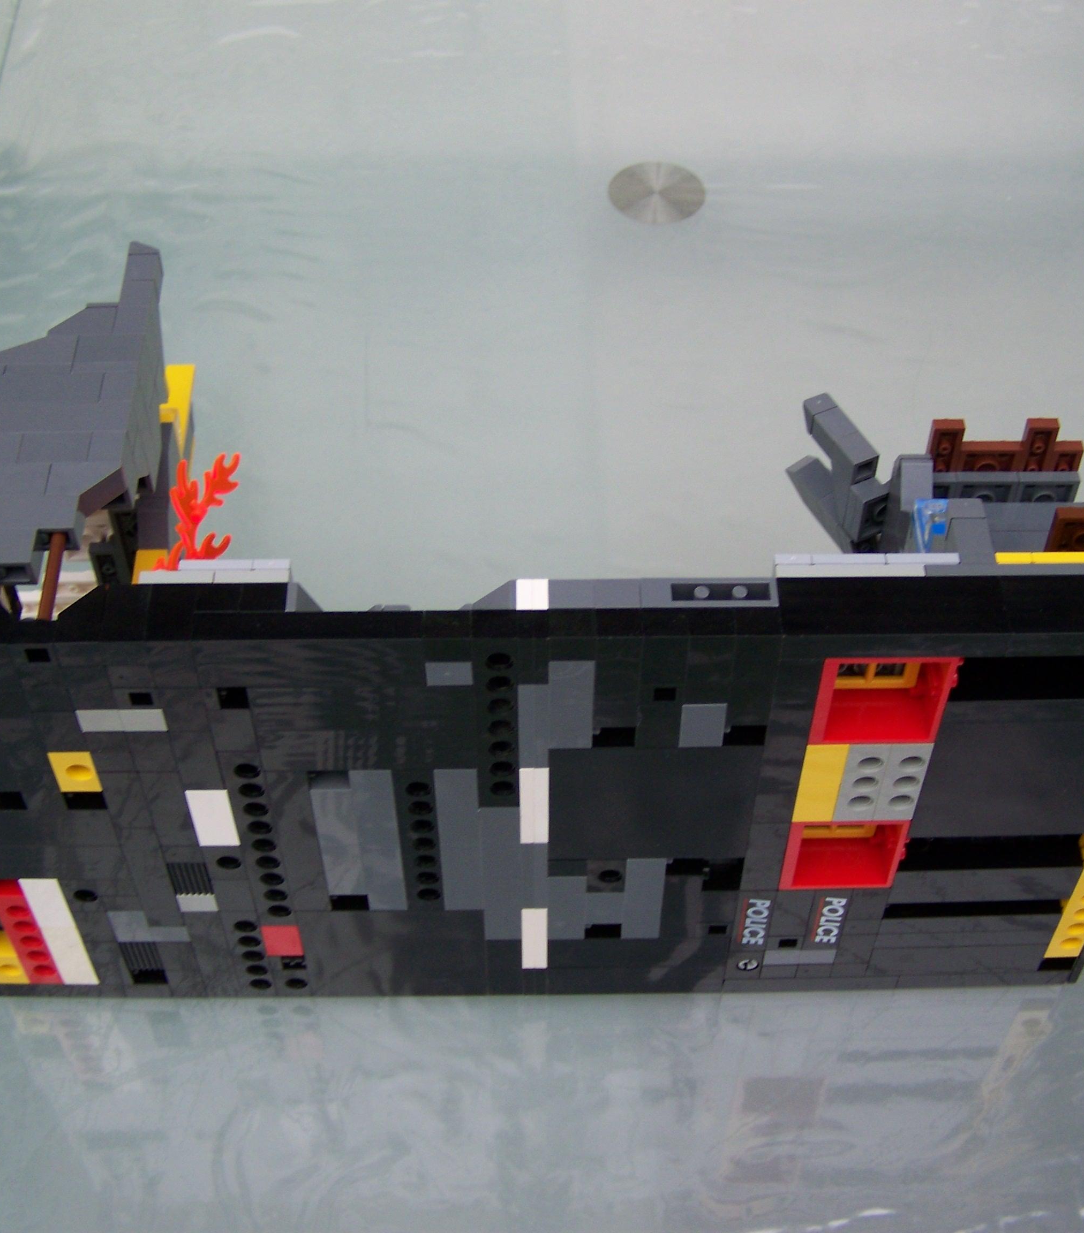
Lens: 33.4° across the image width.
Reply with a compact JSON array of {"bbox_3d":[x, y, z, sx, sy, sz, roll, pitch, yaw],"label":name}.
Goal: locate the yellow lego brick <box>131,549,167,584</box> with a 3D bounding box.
[{"bbox_3d":[-0.097,-0.010,0.452,0.008,0.012,0.011,-1,51,-1],"label":"yellow lego brick"}]

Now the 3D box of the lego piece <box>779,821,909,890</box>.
[{"bbox_3d":[0.076,0.054,0.457,0.030,0.032,0.016,-1,51,0],"label":"lego piece"}]

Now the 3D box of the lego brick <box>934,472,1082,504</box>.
[{"bbox_3d":[0.115,-0.030,0.458,0.040,0.016,0.003,-1,51,-1],"label":"lego brick"}]

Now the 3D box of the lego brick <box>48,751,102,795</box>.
[{"bbox_3d":[-0.105,0.032,0.408,0.010,0.016,0.008,-1,51,-1],"label":"lego brick"}]

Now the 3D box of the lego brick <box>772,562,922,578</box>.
[{"bbox_3d":[0.065,-0.007,0.384,0.032,0.009,0.003,-1,51,-1],"label":"lego brick"}]

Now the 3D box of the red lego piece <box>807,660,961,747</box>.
[{"bbox_3d":[0.075,0.013,0.406,0.030,0.032,0.016,-1,51,0],"label":"red lego piece"}]

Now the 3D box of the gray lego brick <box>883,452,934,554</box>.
[{"bbox_3d":[0.091,-0.023,0.451,0.009,0.029,0.018,-1,51,-1],"label":"gray lego brick"}]

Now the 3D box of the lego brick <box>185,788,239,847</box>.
[{"bbox_3d":[-0.077,0.044,0.424,0.010,0.024,0.008,-1,51,-1],"label":"lego brick"}]

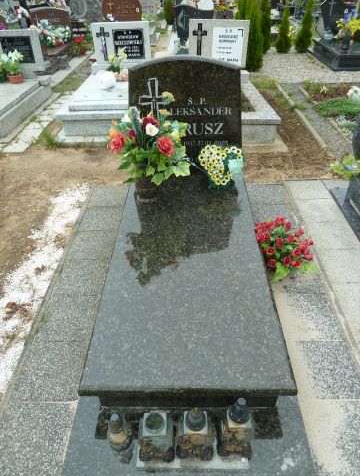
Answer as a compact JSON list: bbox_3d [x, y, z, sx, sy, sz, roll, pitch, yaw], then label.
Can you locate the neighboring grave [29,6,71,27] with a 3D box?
[{"bbox_3d":[-2.410,-4.041,6.569,0.760,0.550,0.130,0,39,0],"label":"neighboring grave"}]

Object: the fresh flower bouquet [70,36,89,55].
[{"bbox_3d":[-1.920,-3.737,6.750,0.290,0.320,0.280,0,39,0],"label":"fresh flower bouquet"}]

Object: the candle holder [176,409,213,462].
[{"bbox_3d":[0.055,0.675,1.235,0.122,0.245,0.122,0,38,0],"label":"candle holder"}]

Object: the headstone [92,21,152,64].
[{"bbox_3d":[-0.800,-2.664,4.751,0.800,0.510,0.110,0,39,0],"label":"headstone"}]

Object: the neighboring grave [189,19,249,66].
[{"bbox_3d":[0.525,-2.631,4.718,0.800,0.565,0.090,0,38,0],"label":"neighboring grave"}]

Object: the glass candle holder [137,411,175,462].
[{"bbox_3d":[-0.085,0.744,1.307,0.120,0.150,0.125,0,39,0],"label":"glass candle holder"}]

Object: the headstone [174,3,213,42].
[{"bbox_3d":[0.245,-3.947,6.388,0.690,0.620,0.120,0,39,0],"label":"headstone"}]

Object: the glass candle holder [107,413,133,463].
[{"bbox_3d":[-0.200,0.692,1.218,0.080,0.270,0.080,0,38,0],"label":"glass candle holder"}]

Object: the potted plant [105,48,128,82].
[{"bbox_3d":[-0.775,-2.225,4.428,0.280,0.370,0.260,0,38,0],"label":"potted plant"}]

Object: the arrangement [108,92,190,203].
[{"bbox_3d":[-0.168,-0.492,2.081,0.460,0.630,0.370,0,38,0],"label":"arrangement"}]

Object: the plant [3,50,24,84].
[{"bbox_3d":[-2.120,-2.166,4.420,0.250,0.380,0.240,0,39,0],"label":"plant"}]

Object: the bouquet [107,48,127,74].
[{"bbox_3d":[-0.825,-2.345,4.610,0.240,0.330,0.230,0,39,0],"label":"bouquet"}]

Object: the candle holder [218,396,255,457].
[{"bbox_3d":[0.200,0.653,1.223,0.122,0.295,0.122,0,38,0],"label":"candle holder"}]

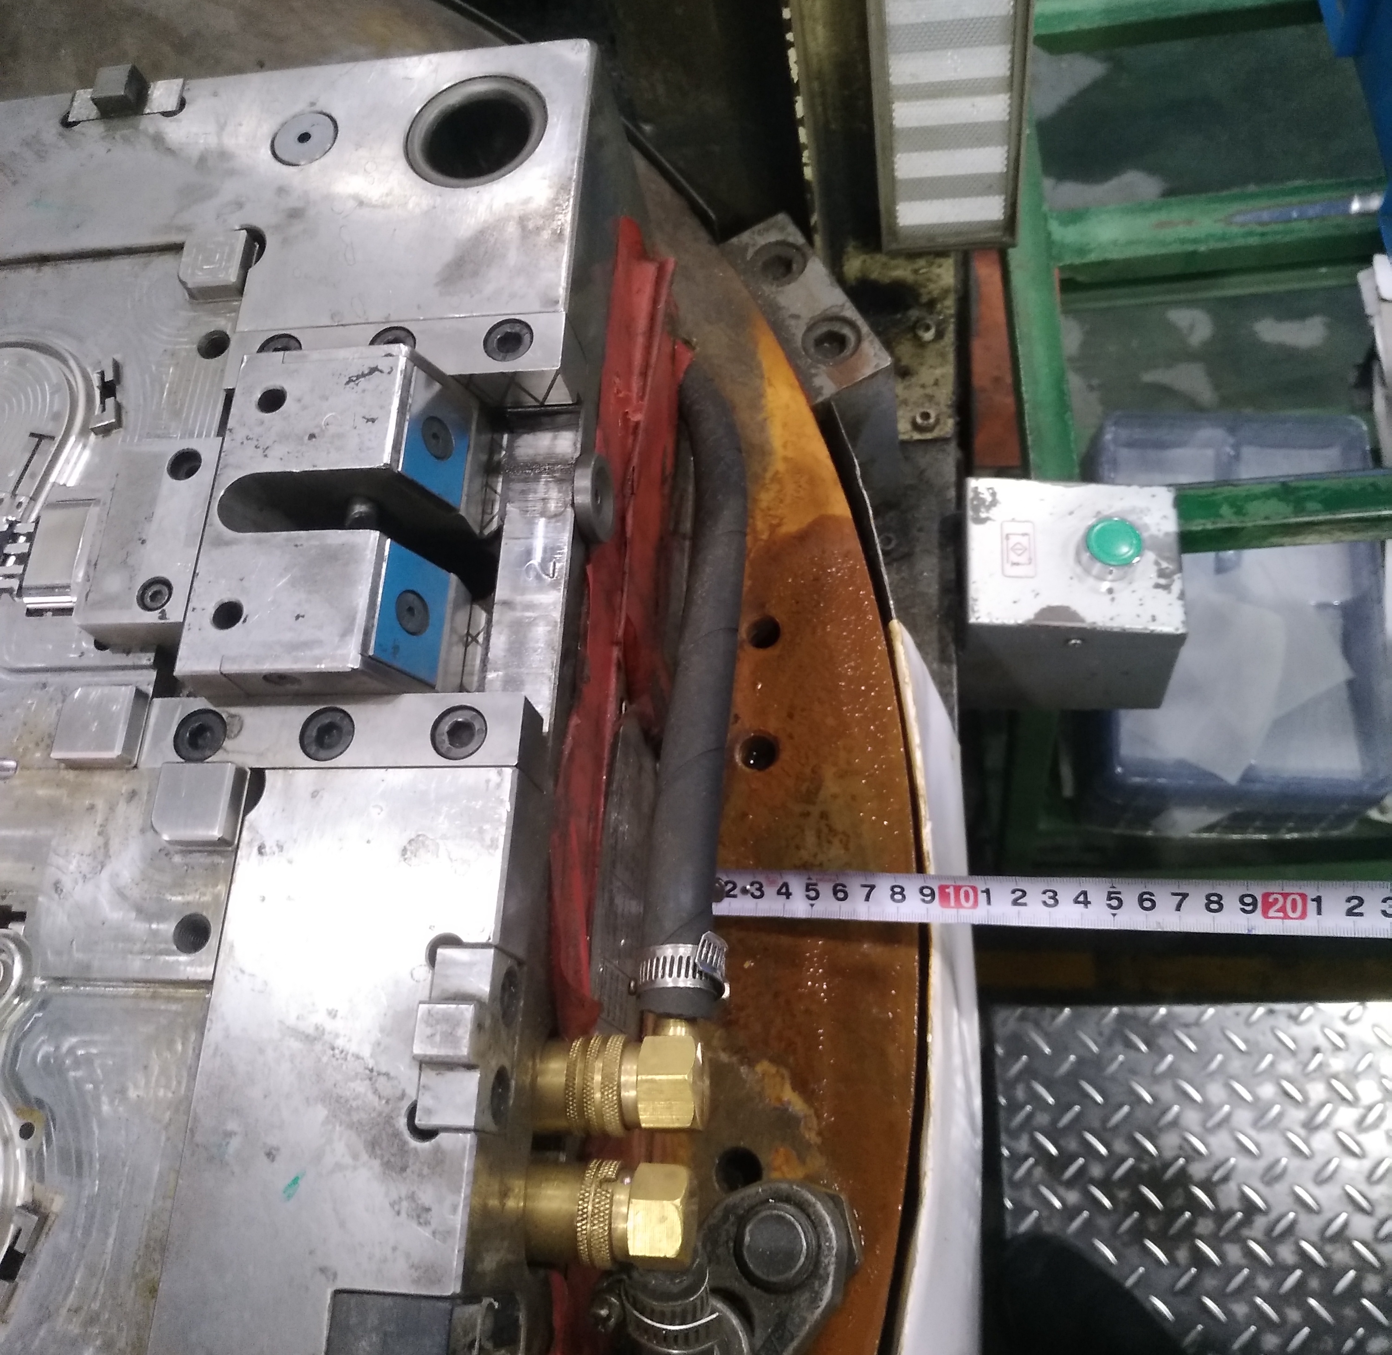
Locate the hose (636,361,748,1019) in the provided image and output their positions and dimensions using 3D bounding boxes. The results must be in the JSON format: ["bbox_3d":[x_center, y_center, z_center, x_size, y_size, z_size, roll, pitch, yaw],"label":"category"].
[{"bbox_3d":[0.002,-0.027,0.421,0.034,0.042,0.310,-2,46,2],"label":"hose"}]

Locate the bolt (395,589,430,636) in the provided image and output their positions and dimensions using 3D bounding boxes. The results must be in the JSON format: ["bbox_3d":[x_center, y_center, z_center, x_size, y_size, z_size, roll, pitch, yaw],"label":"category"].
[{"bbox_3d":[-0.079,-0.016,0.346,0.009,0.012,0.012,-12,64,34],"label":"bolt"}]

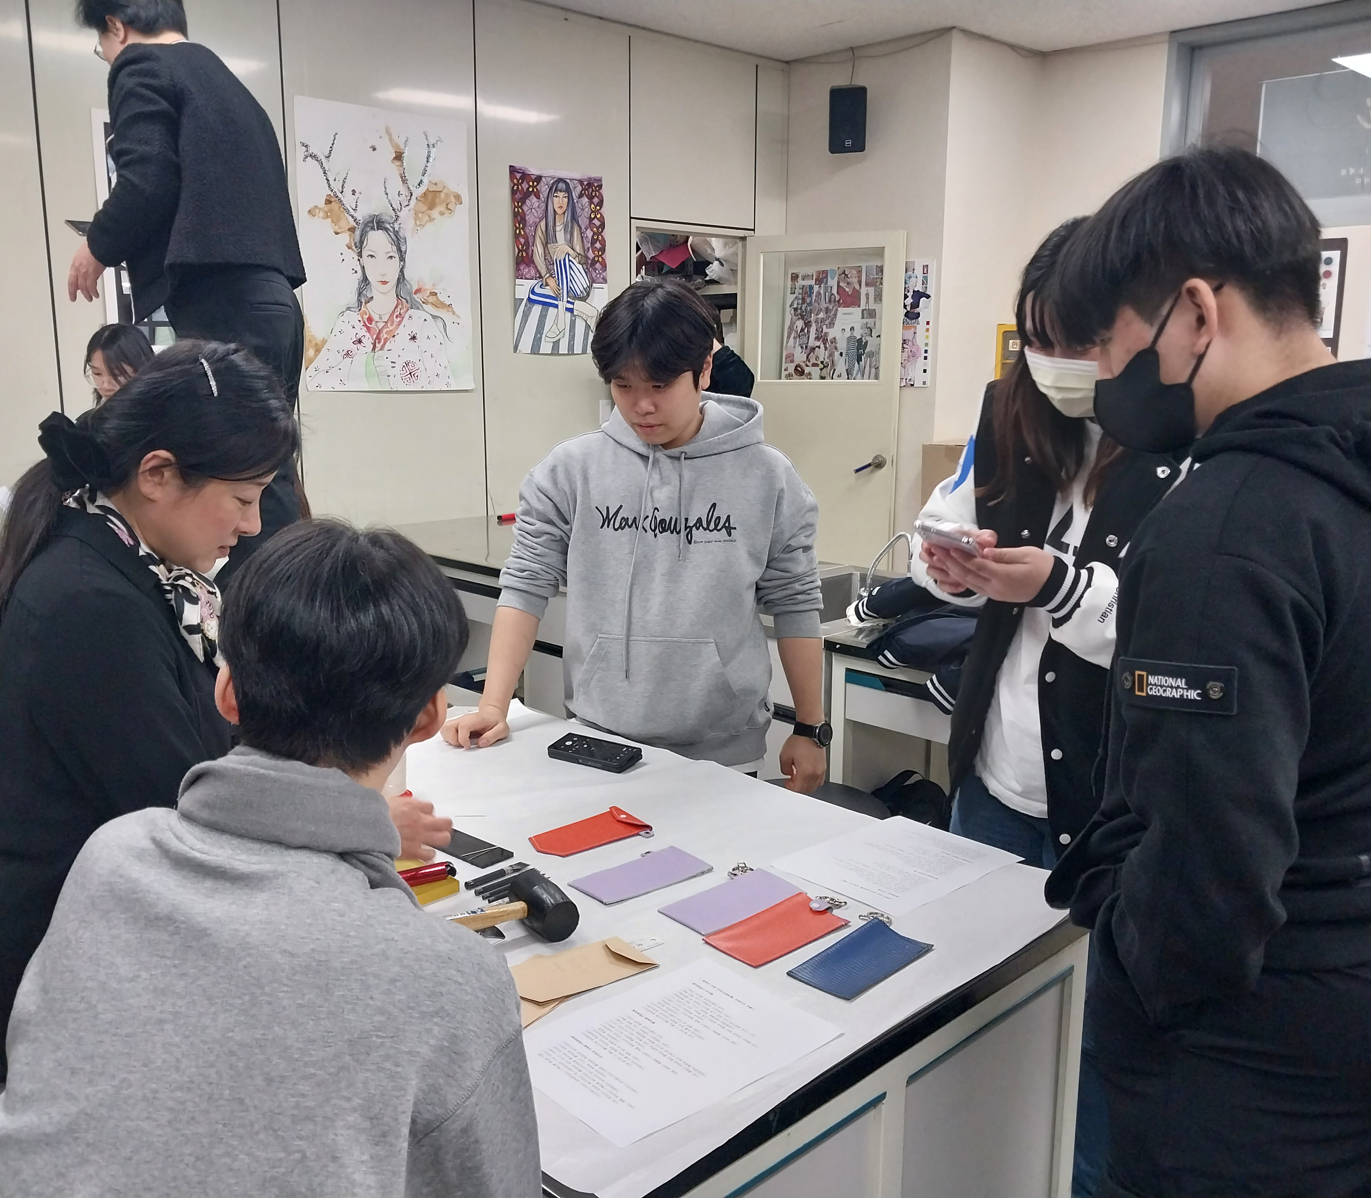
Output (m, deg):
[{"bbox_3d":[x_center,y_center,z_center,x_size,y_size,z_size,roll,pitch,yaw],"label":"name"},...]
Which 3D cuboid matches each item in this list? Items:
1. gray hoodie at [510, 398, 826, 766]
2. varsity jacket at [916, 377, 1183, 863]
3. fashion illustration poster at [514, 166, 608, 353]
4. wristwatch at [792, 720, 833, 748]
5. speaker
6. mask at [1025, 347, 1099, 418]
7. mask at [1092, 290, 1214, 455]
[{"bbox_3d":[-0.047,-0.057,2.330,0.610,0.670,0.370,3,11,14],"label":"gray hoodie"},{"bbox_3d":[0.541,0.004,1.730,0.520,0.690,0.420,7,13,32],"label":"varsity jacket"},{"bbox_3d":[-0.557,-1.499,5.389,0.545,0.788,0.010,-10,15,-44],"label":"fashion illustration poster"},{"bbox_3d":[0.229,0.241,2.160,0.056,0.047,0.062,16,18,38],"label":"wristwatch"},{"bbox_3d":[0.783,-2.310,5.791,0.185,0.305,0.180,3,19,15],"label":"speaker"},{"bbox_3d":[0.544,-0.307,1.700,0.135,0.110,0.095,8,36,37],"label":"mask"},{"bbox_3d":[0.432,-0.209,1.100,0.132,0.125,0.140,-23,-3,32],"label":"mask"}]

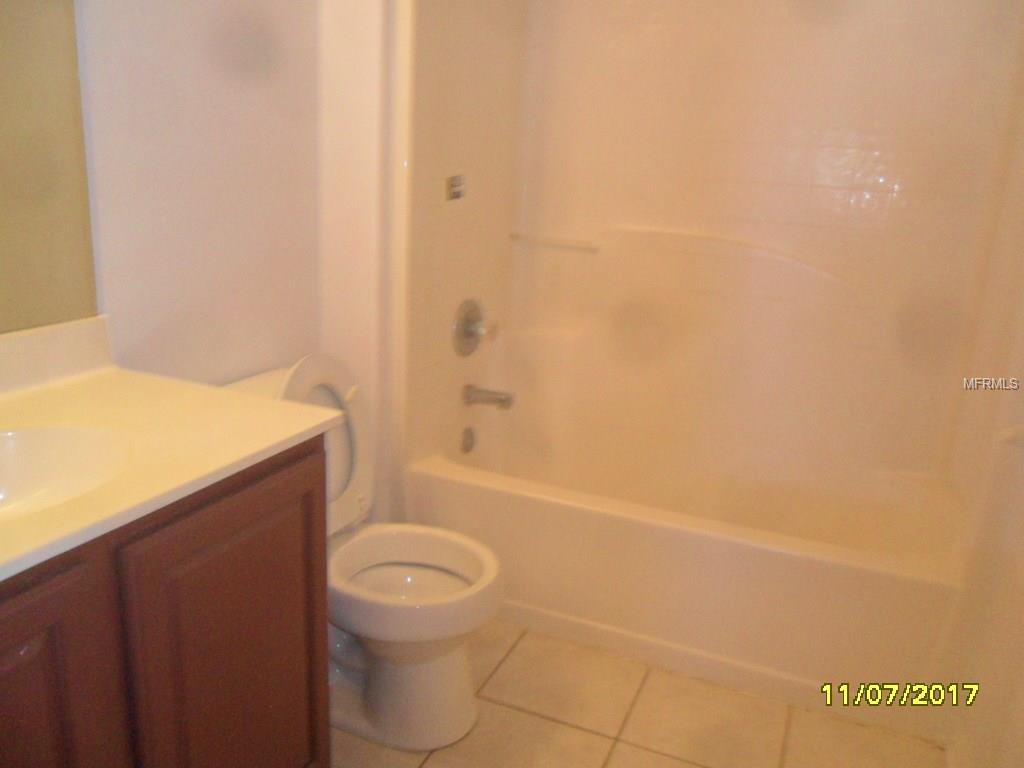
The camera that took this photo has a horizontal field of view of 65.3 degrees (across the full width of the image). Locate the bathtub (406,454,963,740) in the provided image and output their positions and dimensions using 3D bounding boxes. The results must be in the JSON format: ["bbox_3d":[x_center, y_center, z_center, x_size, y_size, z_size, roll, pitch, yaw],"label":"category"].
[{"bbox_3d":[0.468,0.450,2.314,1.405,0.407,0.711,9,16,21],"label":"bathtub"}]

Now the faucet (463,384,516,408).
[{"bbox_3d":[-0.071,0.044,2.429,0.157,0.066,0.061,9,16,21],"label":"faucet"}]

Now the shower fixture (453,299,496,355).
[{"bbox_3d":[-0.091,-0.164,2.385,0.091,0.174,0.174,9,16,21],"label":"shower fixture"}]

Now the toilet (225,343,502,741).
[{"bbox_3d":[-0.363,0.340,1.821,0.707,0.790,0.454,9,16,21],"label":"toilet"}]

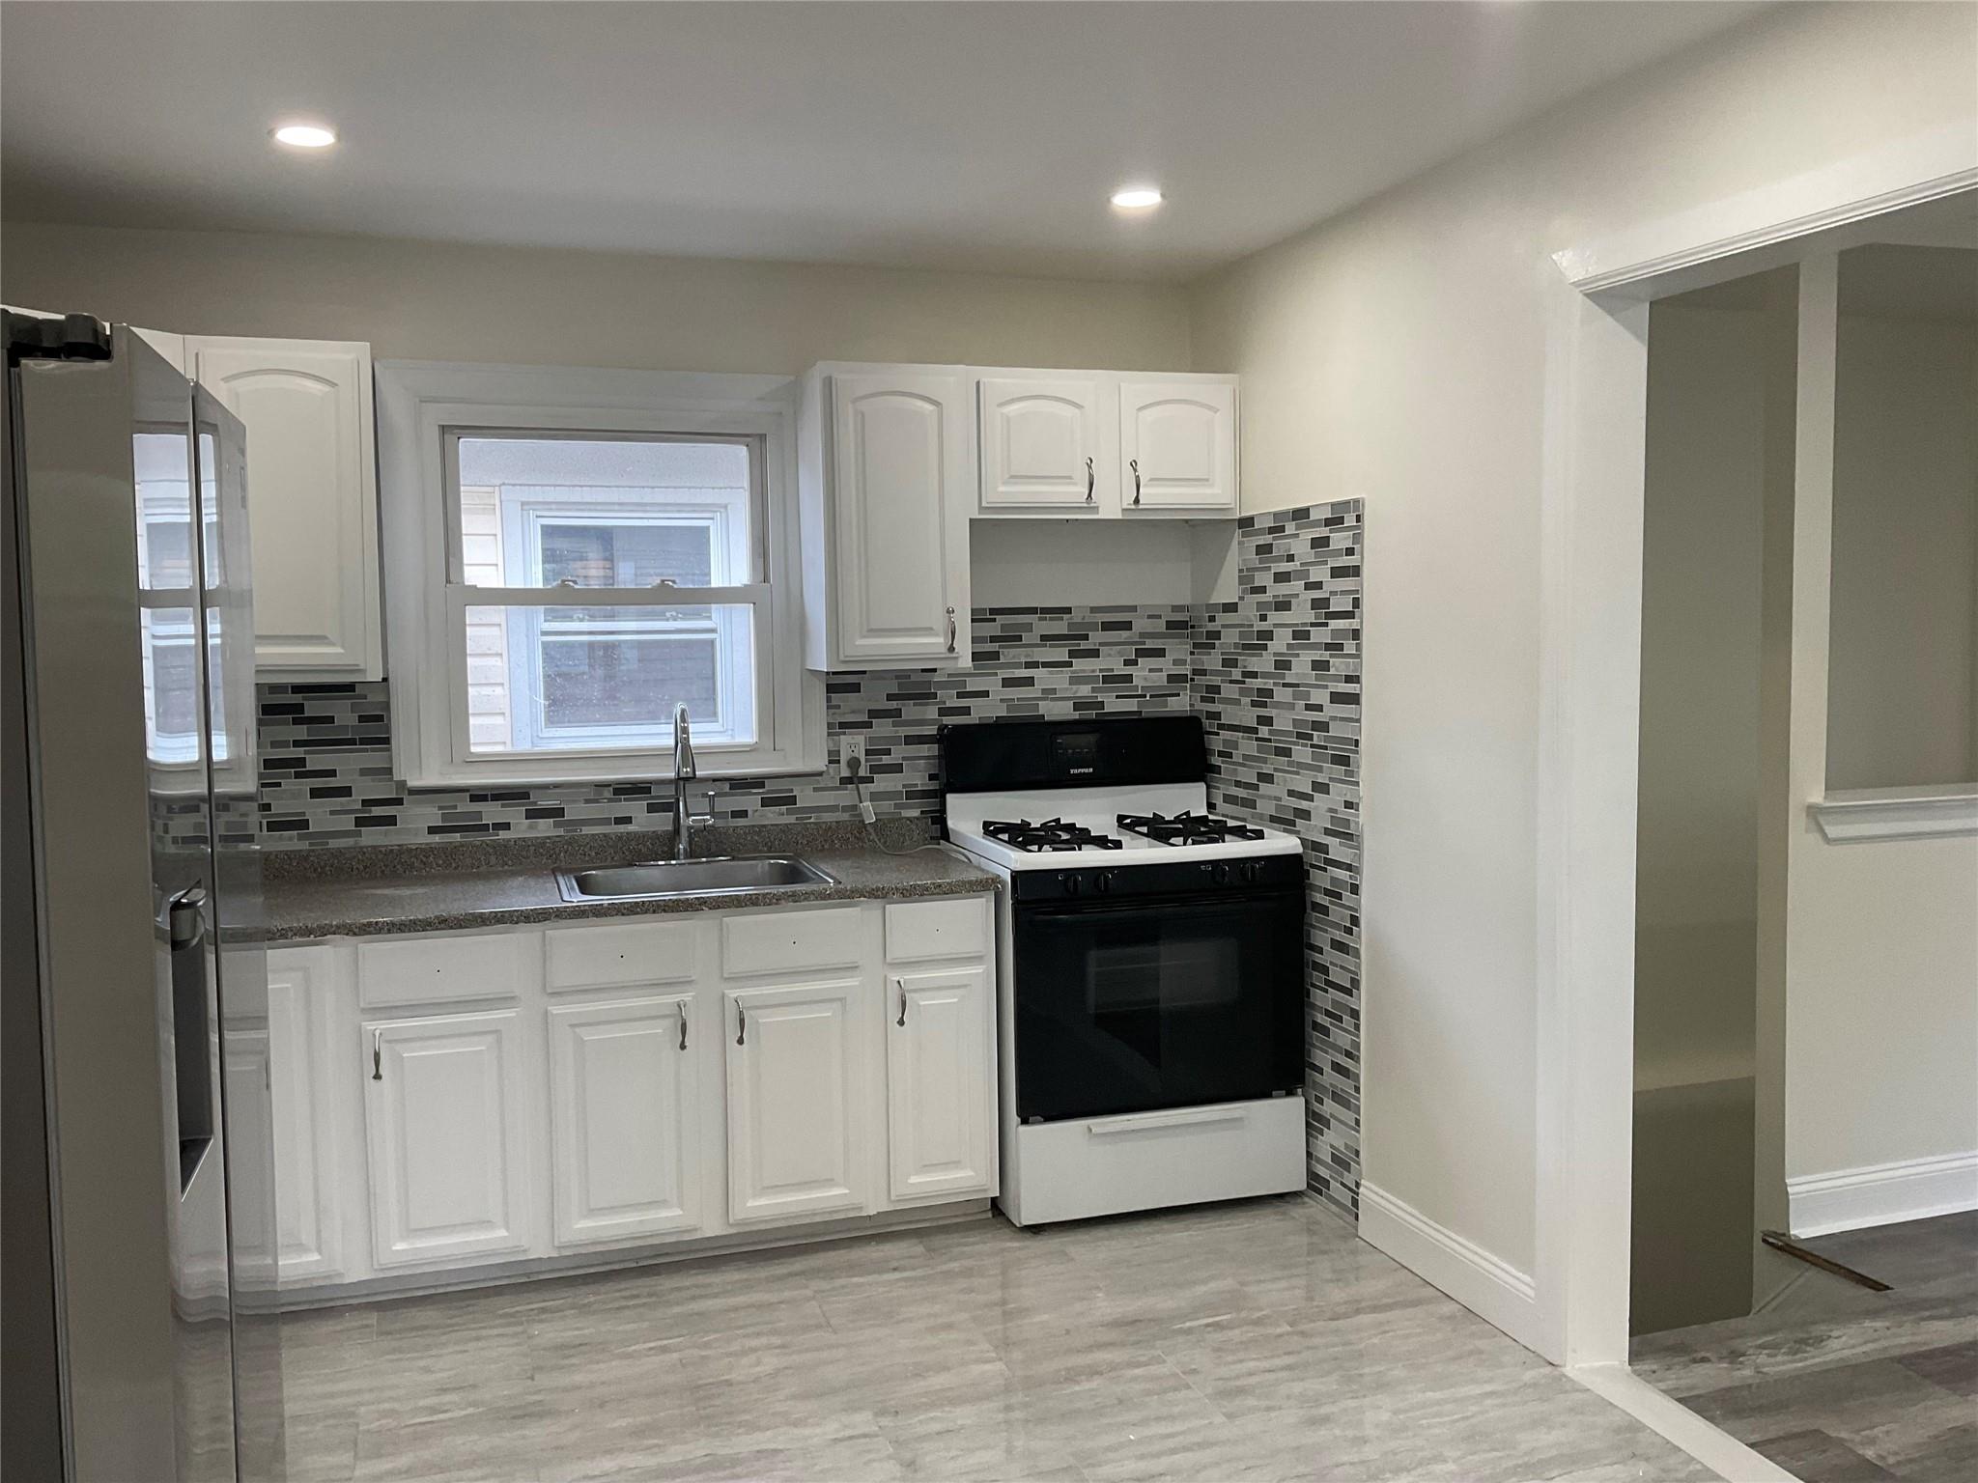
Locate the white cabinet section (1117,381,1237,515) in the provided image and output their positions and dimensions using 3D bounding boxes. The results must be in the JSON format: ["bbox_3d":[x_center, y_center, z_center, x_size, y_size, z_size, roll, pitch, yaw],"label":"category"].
[{"bbox_3d":[0.451,-0.791,4.535,0.371,0.362,0.327,-2,4,-18],"label":"white cabinet section"}]

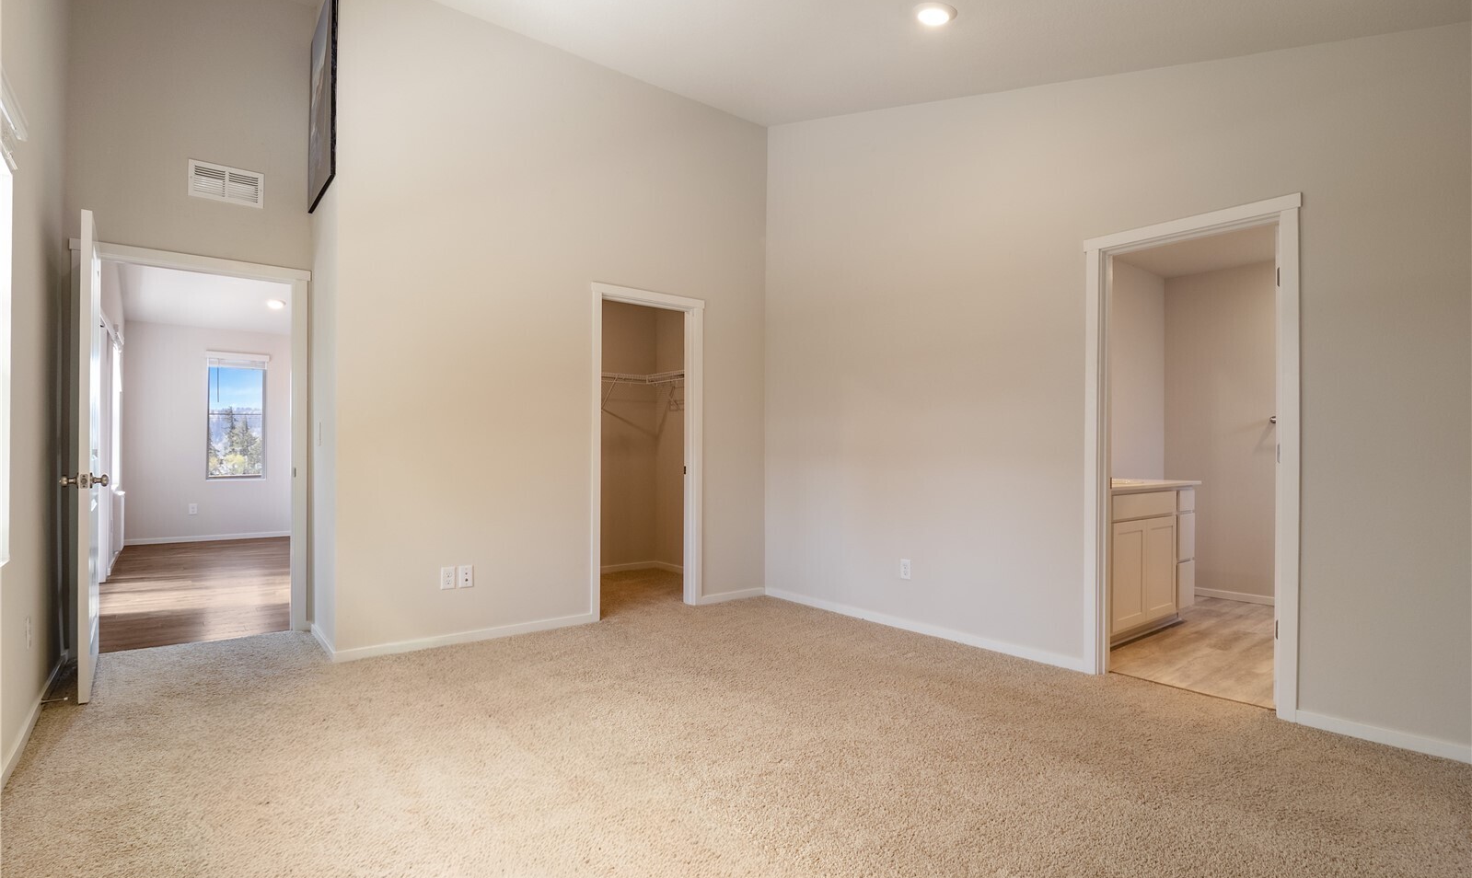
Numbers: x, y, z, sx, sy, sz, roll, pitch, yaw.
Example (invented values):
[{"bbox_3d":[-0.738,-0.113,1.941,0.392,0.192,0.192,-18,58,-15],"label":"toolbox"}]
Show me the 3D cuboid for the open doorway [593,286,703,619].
[{"bbox_3d":[-0.602,0.088,4.528,0.840,2.120,0.130,1,-1,-38],"label":"open doorway"}]

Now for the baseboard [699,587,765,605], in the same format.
[{"bbox_3d":[-0.006,1.134,4.908,0.575,0.060,0.016,1,-1,-38],"label":"baseboard"}]

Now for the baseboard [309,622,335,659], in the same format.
[{"bbox_3d":[-2.228,1.096,3.668,0.016,0.058,0.710,1,-1,-39],"label":"baseboard"}]

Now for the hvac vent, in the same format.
[{"bbox_3d":[-2.822,-1.411,3.775,0.345,0.197,0.018,1,-1,-37],"label":"hvac vent"}]

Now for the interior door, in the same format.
[{"bbox_3d":[-2.960,0.075,3.122,0.045,2.030,0.860,1,-1,-41],"label":"interior door"}]

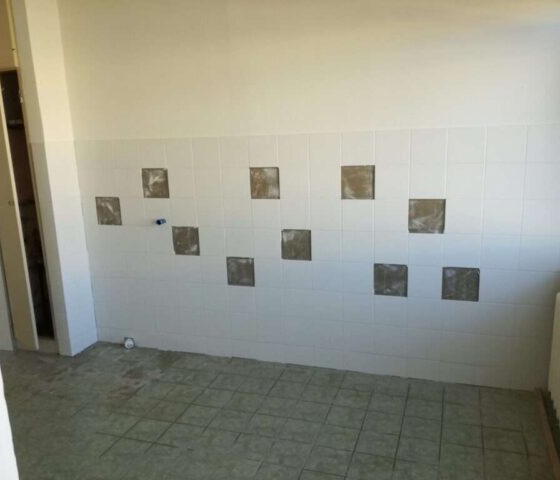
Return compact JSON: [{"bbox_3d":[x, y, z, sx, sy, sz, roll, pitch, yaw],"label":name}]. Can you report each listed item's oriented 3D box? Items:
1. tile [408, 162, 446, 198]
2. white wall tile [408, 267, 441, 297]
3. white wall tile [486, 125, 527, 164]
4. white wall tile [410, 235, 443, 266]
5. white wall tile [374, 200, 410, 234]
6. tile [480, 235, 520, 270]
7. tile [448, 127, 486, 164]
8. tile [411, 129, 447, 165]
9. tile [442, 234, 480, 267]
[{"bbox_3d":[0.854,-0.336,2.888,0.198,0.198,0.010,2,12,18],"label":"tile"},{"bbox_3d":[0.875,0.252,3.010,0.198,0.198,0.010,2,12,18],"label":"white wall tile"},{"bbox_3d":[1.223,-0.520,2.710,0.198,0.198,0.008,2,12,18],"label":"white wall tile"},{"bbox_3d":[0.868,0.056,2.970,0.198,0.198,0.010,2,12,18],"label":"white wall tile"},{"bbox_3d":[0.668,-0.147,2.979,0.198,0.198,0.008,2,12,18],"label":"white wall tile"},{"bbox_3d":[1.247,0.069,2.837,0.198,0.198,0.010,2,12,18],"label":"tile"},{"bbox_3d":[1.037,-0.525,2.784,0.198,0.198,0.010,2,12,18],"label":"tile"},{"bbox_3d":[0.846,-0.531,2.839,0.198,0.198,0.010,2,12,18],"label":"tile"},{"bbox_3d":[1.054,0.061,2.894,0.198,0.198,0.008,2,12,18],"label":"tile"}]

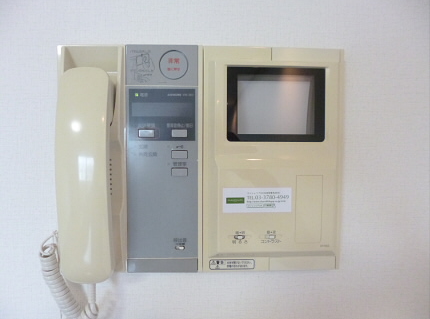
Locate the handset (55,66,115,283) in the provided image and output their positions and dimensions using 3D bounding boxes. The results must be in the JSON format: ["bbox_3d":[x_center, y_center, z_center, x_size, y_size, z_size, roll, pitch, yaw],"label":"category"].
[{"bbox_3d":[-0.120,0.015,0.291,0.048,0.203,0.047,0,2,-2],"label":"handset"}]

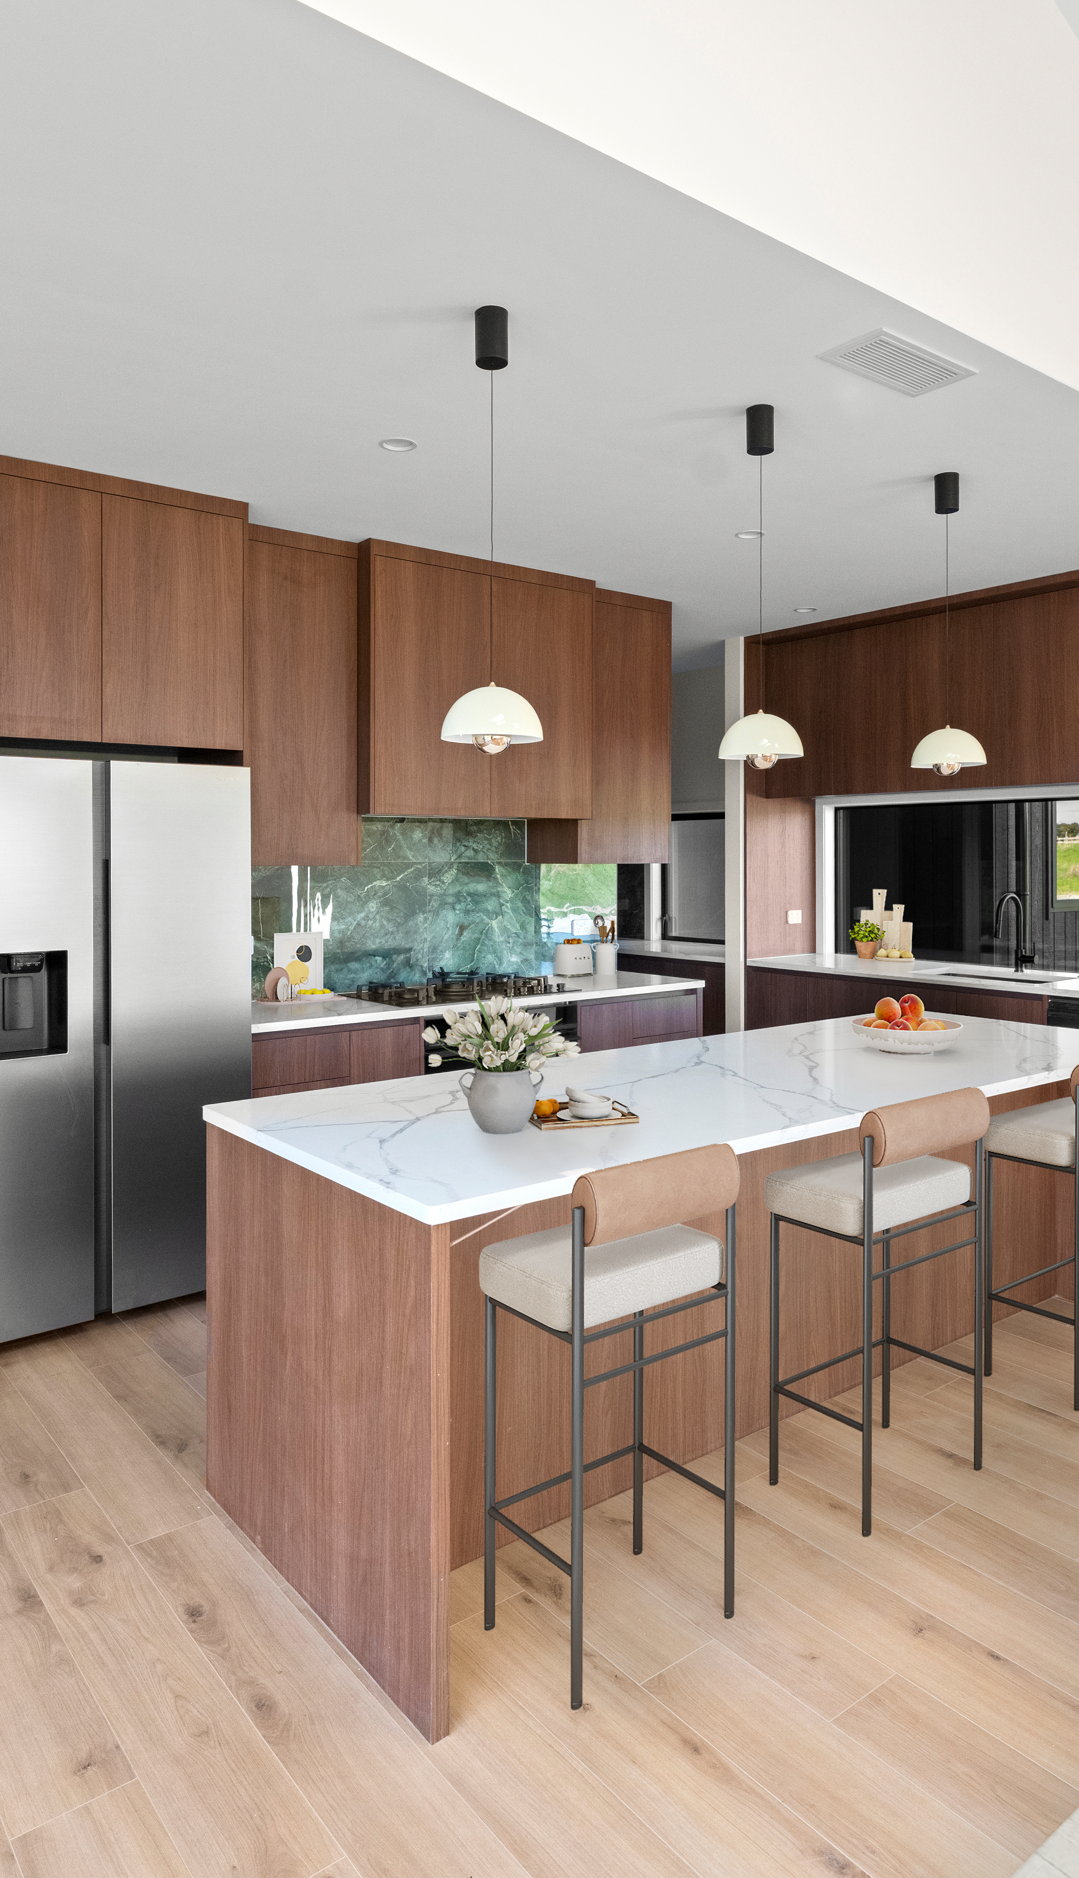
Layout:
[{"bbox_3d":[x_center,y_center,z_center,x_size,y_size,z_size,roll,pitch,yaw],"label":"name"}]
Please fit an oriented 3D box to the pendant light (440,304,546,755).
[{"bbox_3d":[-0.108,-0.919,2.477,0.232,1.001,0.232,0,3,0],"label":"pendant light"}]

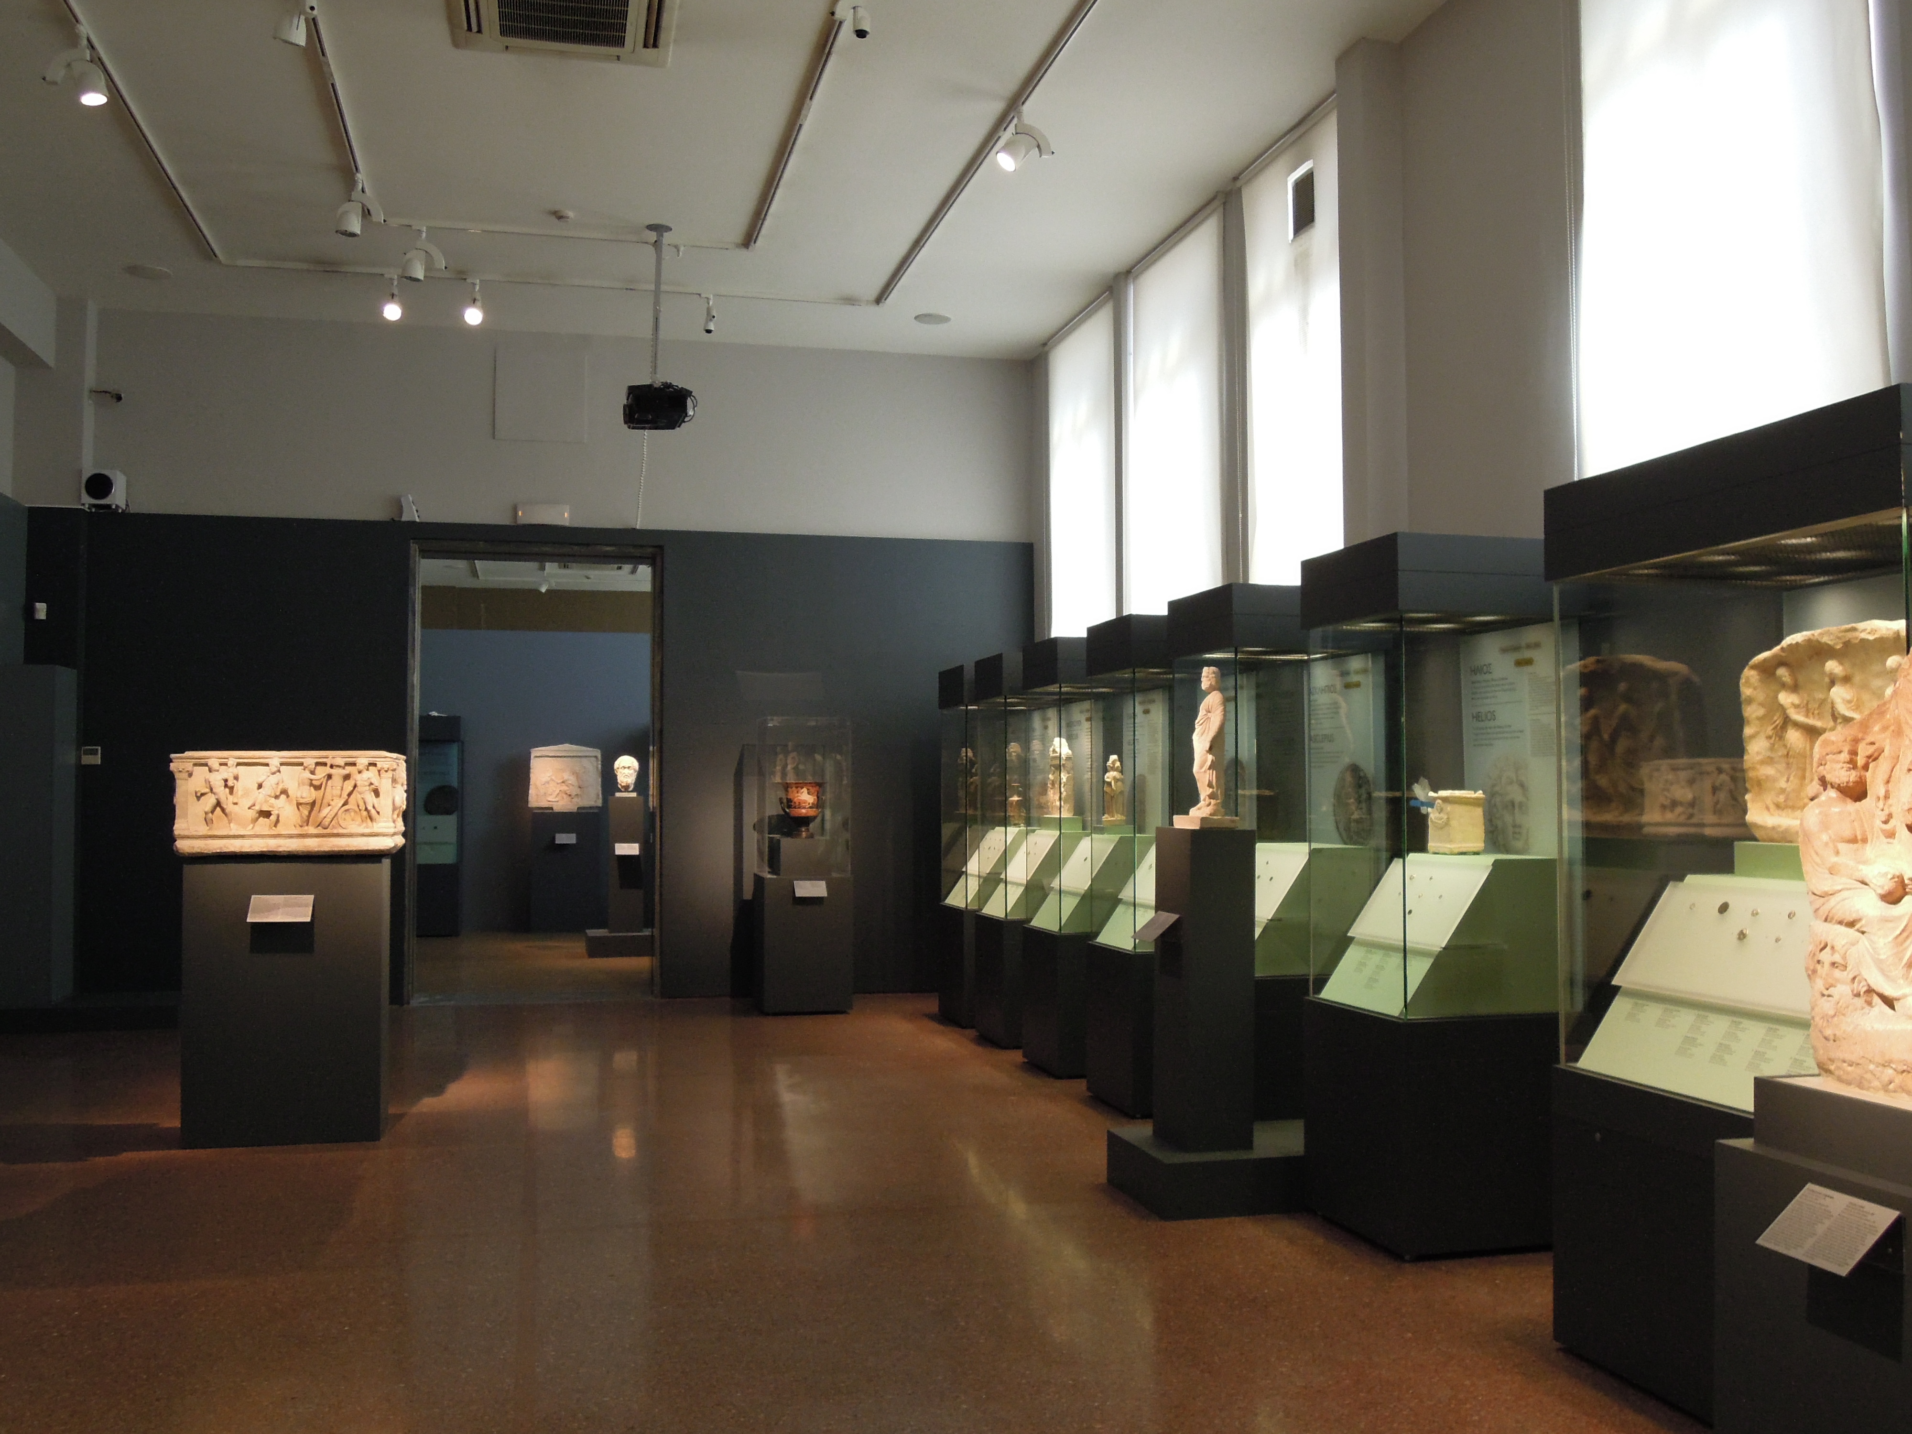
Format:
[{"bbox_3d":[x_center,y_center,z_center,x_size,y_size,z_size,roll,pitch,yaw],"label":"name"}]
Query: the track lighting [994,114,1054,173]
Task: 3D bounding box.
[{"bbox_3d":[0.326,-2.757,8.221,0.270,0.270,0.140,1,-3,-17],"label":"track lighting"}]

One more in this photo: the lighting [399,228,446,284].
[{"bbox_3d":[-3.113,-2.690,10.003,0.254,0.305,0.150,1,-2,-14],"label":"lighting"}]

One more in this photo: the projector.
[{"bbox_3d":[-1.736,-1.814,9.973,0.380,0.200,0.360,0,-3,-14],"label":"projector"}]

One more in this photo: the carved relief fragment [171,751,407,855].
[{"bbox_3d":[-2.883,0.376,7.462,0.884,0.438,0.587,0,-3,-14],"label":"carved relief fragment"}]

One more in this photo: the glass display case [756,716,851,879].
[{"bbox_3d":[-1.103,0.581,12.233,0.586,1.102,0.580,1,-2,-14],"label":"glass display case"}]

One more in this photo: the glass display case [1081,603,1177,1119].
[{"bbox_3d":[1.118,0.725,8.660,0.710,2.400,0.700,1,-2,-14],"label":"glass display case"}]

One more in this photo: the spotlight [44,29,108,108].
[{"bbox_3d":[-3.796,-2.800,7.392,0.244,0.310,0.140,1,-2,-14],"label":"spotlight"}]

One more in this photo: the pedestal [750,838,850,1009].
[{"bbox_3d":[-1.098,1.500,12.198,0.606,1.130,0.600,1,-2,-14],"label":"pedestal"}]

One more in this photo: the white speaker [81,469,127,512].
[{"bbox_3d":[-5.730,-1.511,11.527,0.214,0.262,0.280,1,-2,-14],"label":"white speaker"}]

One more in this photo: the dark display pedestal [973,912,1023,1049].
[{"bbox_3d":[0.533,1.561,10.276,0.667,0.742,0.667,0,-3,-14],"label":"dark display pedestal"}]

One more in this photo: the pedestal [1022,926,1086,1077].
[{"bbox_3d":[0.834,1.585,9.774,0.710,0.770,0.710,1,-2,-14],"label":"pedestal"}]

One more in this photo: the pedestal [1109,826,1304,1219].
[{"bbox_3d":[1.086,1.079,6.310,0.913,1.330,0.609,0,-3,-14],"label":"pedestal"}]

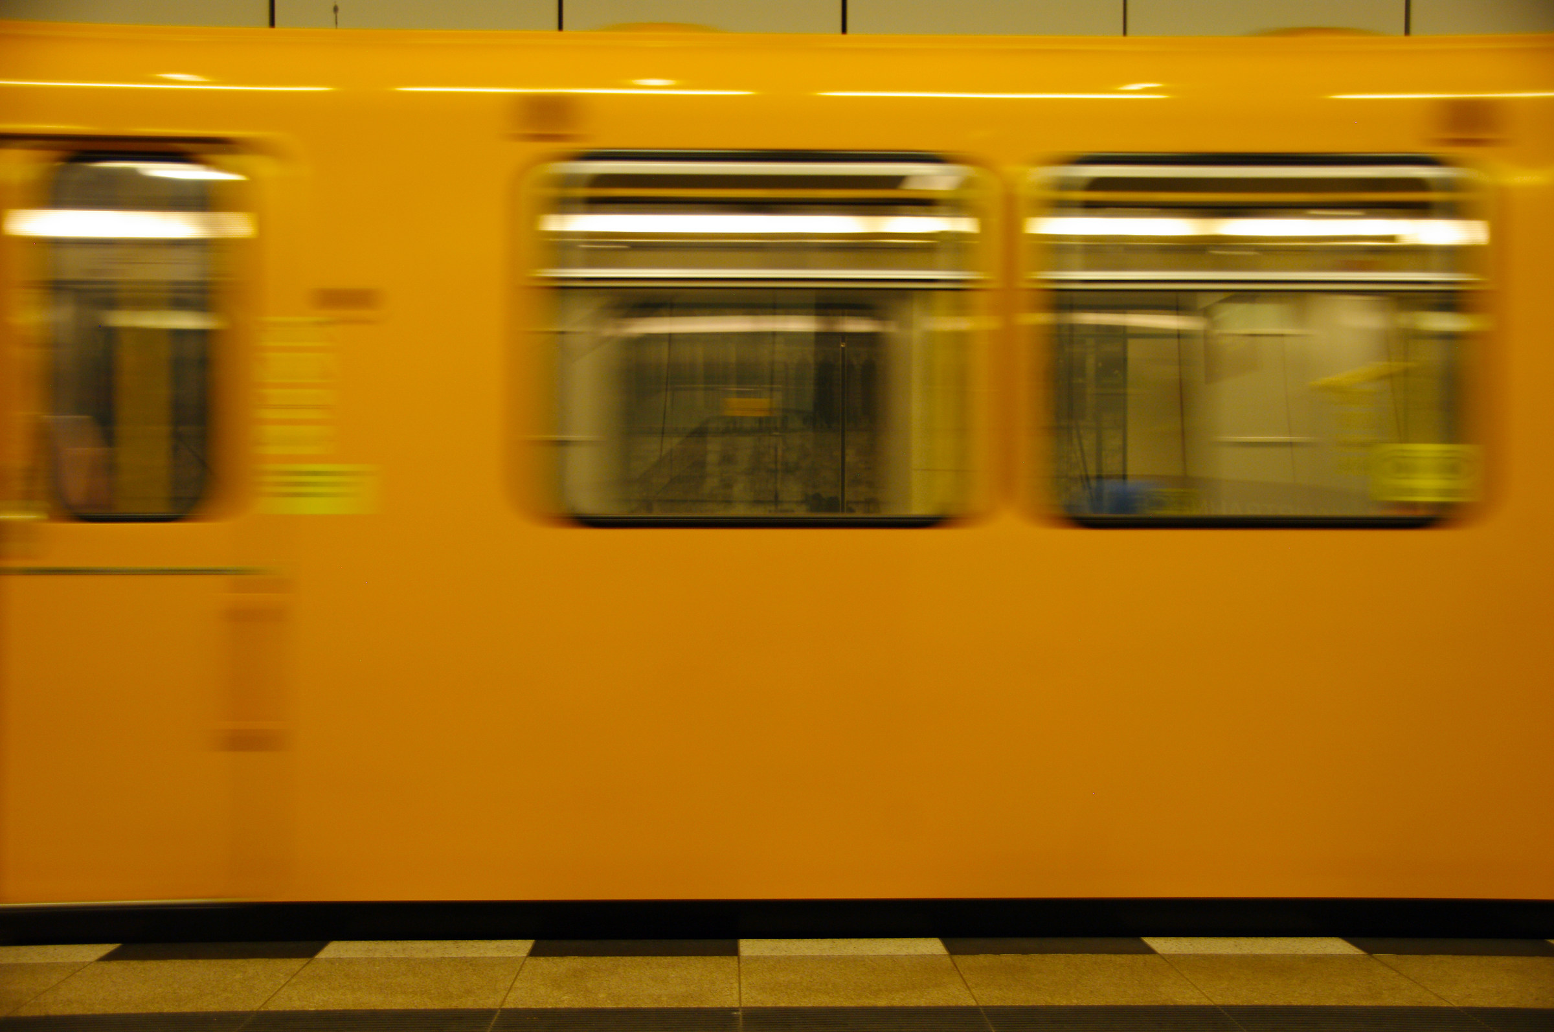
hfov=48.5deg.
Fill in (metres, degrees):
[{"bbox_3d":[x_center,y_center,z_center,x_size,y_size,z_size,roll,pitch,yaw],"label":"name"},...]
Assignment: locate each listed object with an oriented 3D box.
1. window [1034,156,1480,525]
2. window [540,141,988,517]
[{"bbox_3d":[1.224,-0.447,4.424,1.120,0.940,0.080,0,-2,-1],"label":"window"},{"bbox_3d":[-0.044,-0.451,4.400,1.120,0.940,0.080,0,-2,-1],"label":"window"}]

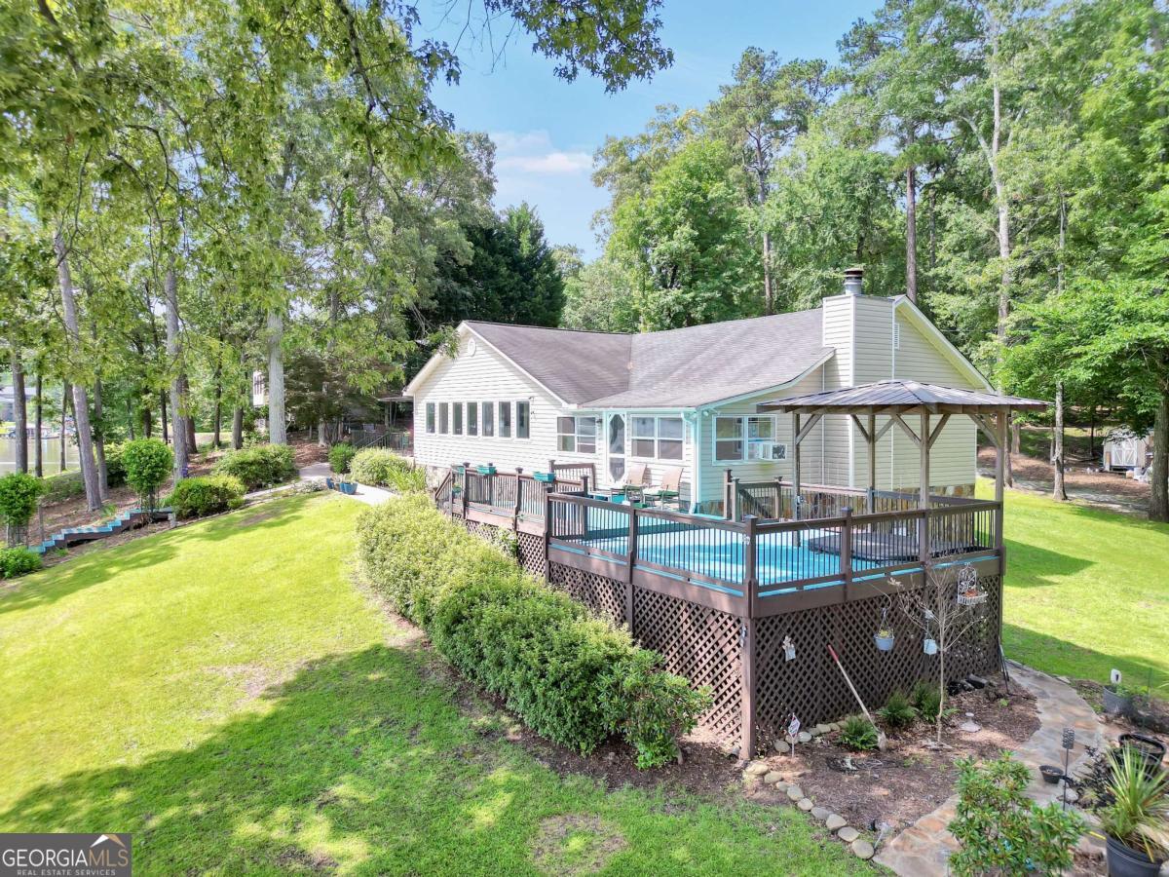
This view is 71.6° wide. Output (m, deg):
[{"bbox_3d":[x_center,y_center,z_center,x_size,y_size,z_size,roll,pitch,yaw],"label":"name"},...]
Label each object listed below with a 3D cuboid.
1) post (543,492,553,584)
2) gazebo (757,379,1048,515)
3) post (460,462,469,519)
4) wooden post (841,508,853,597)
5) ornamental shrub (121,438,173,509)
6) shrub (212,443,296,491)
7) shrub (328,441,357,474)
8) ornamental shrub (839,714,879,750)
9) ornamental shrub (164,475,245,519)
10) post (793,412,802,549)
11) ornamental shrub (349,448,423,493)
[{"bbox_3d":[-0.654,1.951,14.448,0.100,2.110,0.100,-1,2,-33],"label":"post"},{"bbox_3d":[5.333,0.474,13.877,3.050,2.920,3.600,-1,2,-33],"label":"gazebo"},{"bbox_3d":[-2.817,1.234,19.212,0.130,1.370,0.130,-1,2,-33],"label":"post"},{"bbox_3d":[3.656,1.597,11.270,0.125,1.290,0.120,-1,2,-33],"label":"wooden post"},{"bbox_3d":[-12.560,1.106,23.300,1.450,2.200,1.450,-1,2,-28],"label":"ornamental shrub"},{"bbox_3d":[-13.019,1.115,32.000,3.300,1.800,2.700,-1,2,-22],"label":"shrub"},{"bbox_3d":[-10.603,0.832,35.500,1.300,1.450,1.250,0,2,-17],"label":"shrub"},{"bbox_3d":[3.637,3.896,10.750,0.480,0.380,0.420,1,2,19],"label":"ornamental shrub"},{"bbox_3d":[-11.002,1.681,23.500,2.150,1.300,1.800,0,2,-25],"label":"ornamental shrub"},{"bbox_3d":[3.822,0.729,14.433,0.095,2.370,0.095,-1,2,-33],"label":"post"},{"bbox_3d":[-7.375,1.184,30.300,2.200,1.500,2.500,-1,2,-33],"label":"ornamental shrub"}]

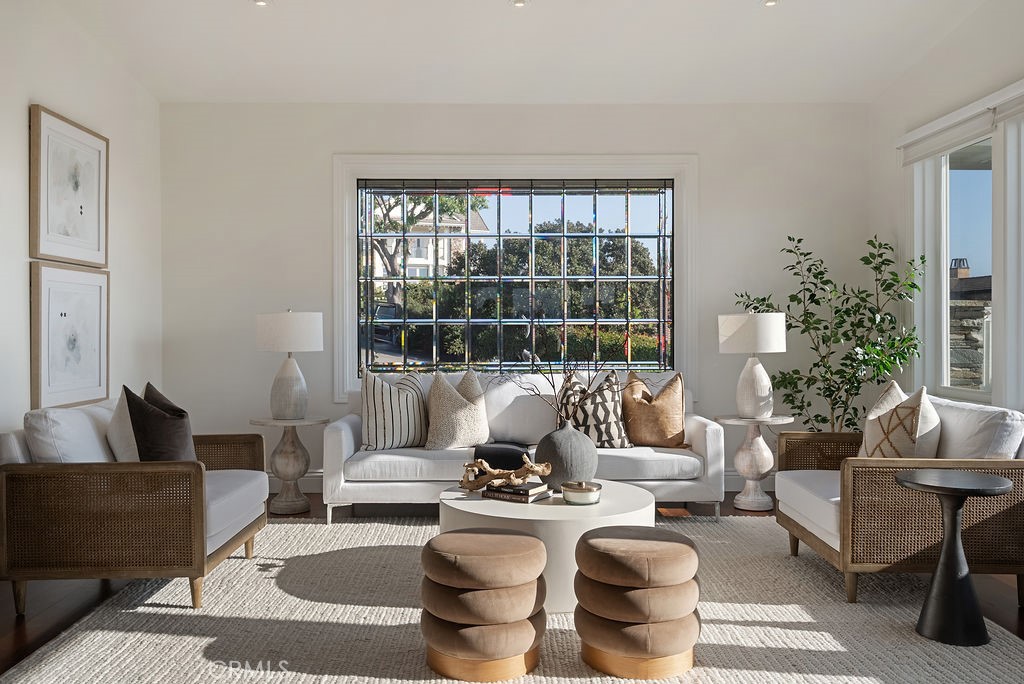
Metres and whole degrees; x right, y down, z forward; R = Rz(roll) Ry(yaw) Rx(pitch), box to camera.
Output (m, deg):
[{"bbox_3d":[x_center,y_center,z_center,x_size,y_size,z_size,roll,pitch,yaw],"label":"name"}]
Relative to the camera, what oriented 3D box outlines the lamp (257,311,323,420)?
[{"bbox_3d":[-1.472,0.148,5.472,0.442,0.720,0.442,0,0,-1],"label":"lamp"}]

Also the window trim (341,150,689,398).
[{"bbox_3d":[0.030,-0.468,6.100,2.685,1.824,0.100,0,0,0],"label":"window trim"}]

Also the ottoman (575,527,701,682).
[{"bbox_3d":[0.441,0.897,2.906,0.440,0.426,0.440,0,0,-1],"label":"ottoman"}]

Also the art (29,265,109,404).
[{"bbox_3d":[-2.547,-0.041,4.795,0.047,0.801,0.766,0,0,-1],"label":"art"}]

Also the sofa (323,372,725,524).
[{"bbox_3d":[0.071,0.660,5.478,2.442,0.899,0.955,0,0,-1],"label":"sofa"}]

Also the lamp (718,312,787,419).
[{"bbox_3d":[1.622,0.145,5.566,0.458,0.708,0.458,0,0,0],"label":"lamp"}]

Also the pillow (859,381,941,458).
[{"bbox_3d":[1.848,0.445,3.954,0.200,0.480,0.470,10,0,3],"label":"pillow"}]

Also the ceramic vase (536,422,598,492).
[{"bbox_3d":[0.272,0.558,4.046,0.309,0.345,0.309,0,0,-1],"label":"ceramic vase"}]

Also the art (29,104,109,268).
[{"bbox_3d":[-2.565,-0.866,4.824,0.050,0.820,0.750,0,0,0],"label":"art"}]

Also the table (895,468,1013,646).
[{"bbox_3d":[1.675,0.812,3.139,0.393,0.595,0.393,0,0,-1],"label":"table"}]

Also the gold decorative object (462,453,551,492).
[{"bbox_3d":[-0.031,0.624,3.942,0.450,0.170,0.210,0,0,0],"label":"gold decorative object"}]

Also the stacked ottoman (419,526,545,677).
[{"bbox_3d":[-0.099,0.907,2.909,0.440,0.425,0.440,0,0,0],"label":"stacked ottoman"}]

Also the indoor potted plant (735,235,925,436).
[{"bbox_3d":[2.050,0.207,5.398,1.070,1.820,0.920,0,0,0],"label":"indoor potted plant"}]

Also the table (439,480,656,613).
[{"bbox_3d":[0.165,0.920,3.882,1.003,0.380,1.003,0,0,-1],"label":"table"}]

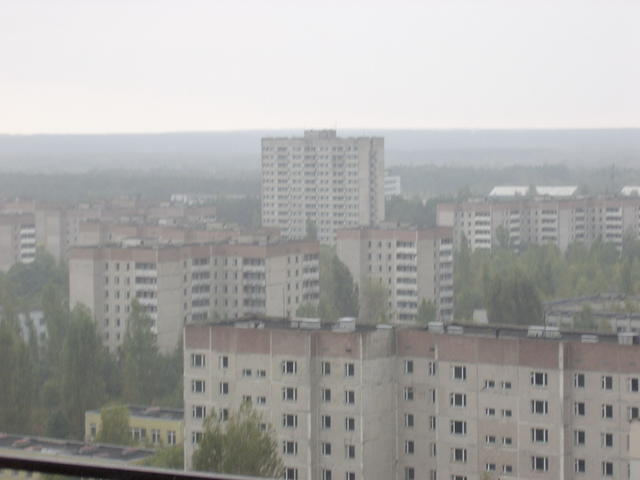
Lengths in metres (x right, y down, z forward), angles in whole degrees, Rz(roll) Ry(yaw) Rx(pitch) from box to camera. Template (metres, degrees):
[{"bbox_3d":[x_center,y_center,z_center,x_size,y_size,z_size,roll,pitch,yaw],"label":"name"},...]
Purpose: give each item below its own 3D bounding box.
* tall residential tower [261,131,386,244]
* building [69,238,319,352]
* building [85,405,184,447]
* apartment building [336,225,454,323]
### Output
[{"bbox_3d":[0.890,-12.970,588.450,38.000,51.000,19.000,2,4,28],"label":"tall residential tower"},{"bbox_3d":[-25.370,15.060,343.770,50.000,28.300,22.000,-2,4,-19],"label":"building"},{"bbox_3d":[-27.140,30.820,264.640,17.500,7.500,10.500,2,4,28],"label":"building"},{"bbox_3d":[17.700,11.410,392.660,20.500,28.300,18.000,2,4,29],"label":"apartment building"}]

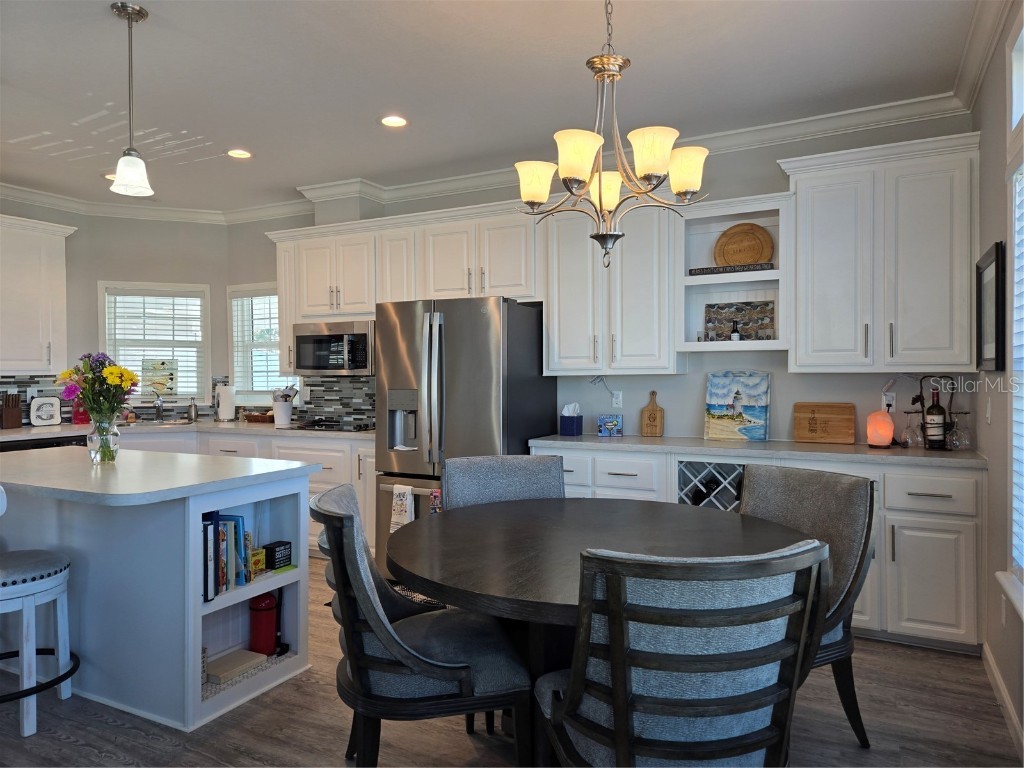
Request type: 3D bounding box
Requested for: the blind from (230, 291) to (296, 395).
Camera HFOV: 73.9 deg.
[{"bbox_3d":[-2.140,-0.376,5.893,0.798,0.914,0.061,0,1,29],"label":"blind"}]

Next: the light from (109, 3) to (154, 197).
[{"bbox_3d":[-1.503,-1.120,2.680,0.150,0.710,0.150,0,0,28],"label":"light"}]

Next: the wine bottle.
[{"bbox_3d":[2.162,0.184,3.466,0.079,0.311,0.079,0,0,28],"label":"wine bottle"}]

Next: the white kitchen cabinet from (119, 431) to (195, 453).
[{"bbox_3d":[-2.844,0.816,5.643,0.606,0.883,0.606,-1,1,-16],"label":"white kitchen cabinet"}]

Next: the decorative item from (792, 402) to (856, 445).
[{"bbox_3d":[1.764,0.221,3.840,0.317,0.231,0.025,0,-7,28],"label":"decorative item"}]

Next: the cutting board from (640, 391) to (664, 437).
[{"bbox_3d":[0.889,0.193,4.306,0.146,0.290,0.025,0,-5,28],"label":"cutting board"}]

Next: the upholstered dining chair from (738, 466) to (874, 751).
[{"bbox_3d":[0.883,0.819,2.562,0.667,0.949,0.586,-1,1,-26],"label":"upholstered dining chair"}]

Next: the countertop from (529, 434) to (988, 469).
[{"bbox_3d":[1.252,0.359,3.837,2.303,0.040,0.585,0,0,28],"label":"countertop"}]

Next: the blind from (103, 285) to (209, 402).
[{"bbox_3d":[-3.051,-0.338,5.816,0.778,0.954,0.061,-1,1,-21],"label":"blind"}]

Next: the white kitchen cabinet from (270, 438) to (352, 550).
[{"bbox_3d":[-1.305,0.815,5.145,0.790,0.860,0.625,0,0,28],"label":"white kitchen cabinet"}]

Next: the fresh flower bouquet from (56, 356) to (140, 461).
[{"bbox_3d":[-2.002,0.117,3.298,0.384,0.535,0.364,-1,1,-30],"label":"fresh flower bouquet"}]

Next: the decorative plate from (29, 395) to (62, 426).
[{"bbox_3d":[-3.616,0.216,5.288,0.040,0.222,0.217,0,2,37],"label":"decorative plate"}]

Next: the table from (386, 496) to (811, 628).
[{"bbox_3d":[0.292,0.884,2.255,1.400,0.760,1.400,0,0,28],"label":"table"}]

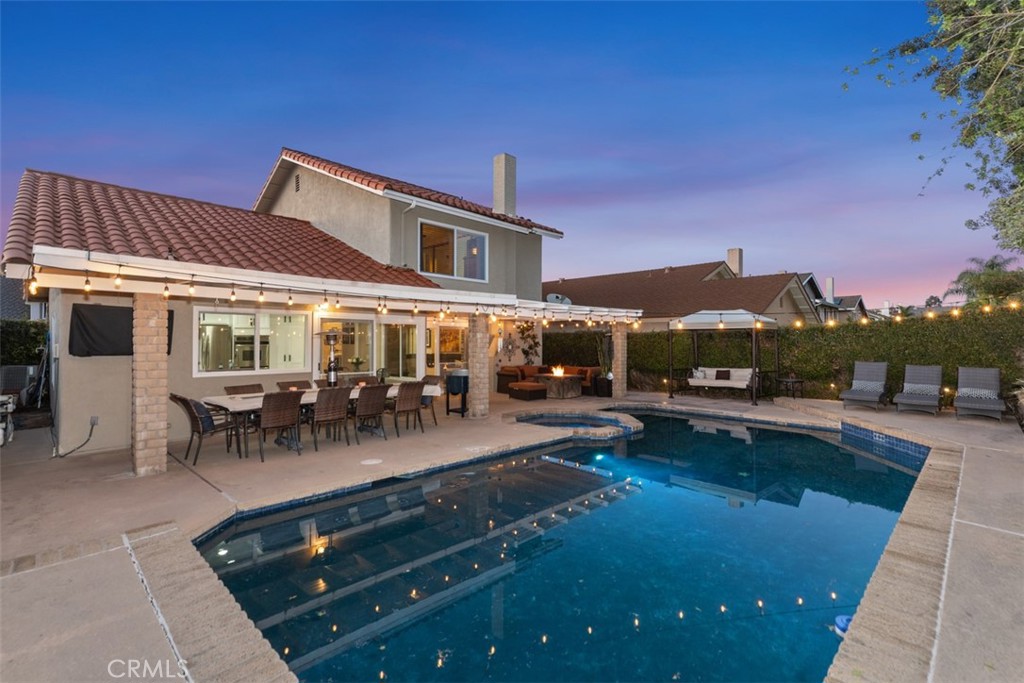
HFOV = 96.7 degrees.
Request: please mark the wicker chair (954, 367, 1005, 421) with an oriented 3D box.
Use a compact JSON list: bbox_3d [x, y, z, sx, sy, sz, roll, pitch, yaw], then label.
[{"bbox_3d":[9.192,1.028,8.957,1.700,0.944,0.670,0,0,-44],"label":"wicker chair"}]

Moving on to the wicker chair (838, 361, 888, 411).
[{"bbox_3d":[7.911,0.996,10.177,1.700,1.007,0.670,0,0,-44],"label":"wicker chair"}]

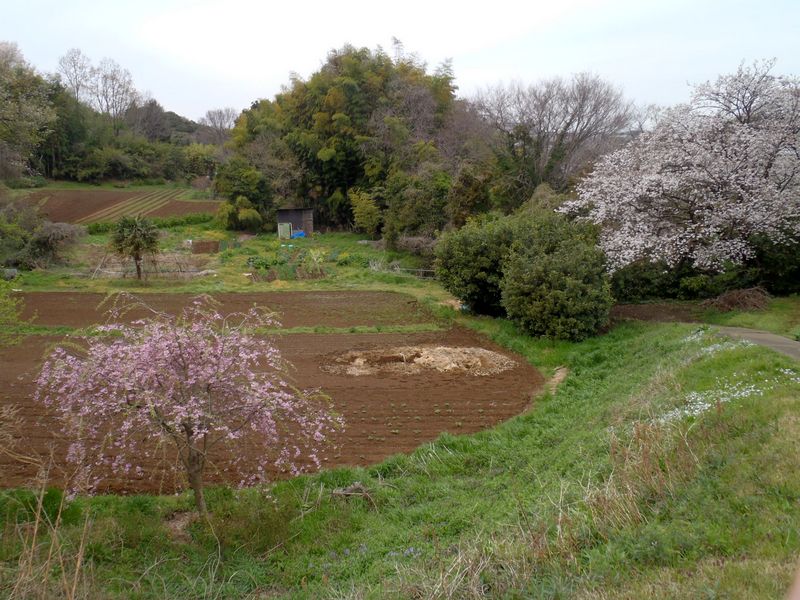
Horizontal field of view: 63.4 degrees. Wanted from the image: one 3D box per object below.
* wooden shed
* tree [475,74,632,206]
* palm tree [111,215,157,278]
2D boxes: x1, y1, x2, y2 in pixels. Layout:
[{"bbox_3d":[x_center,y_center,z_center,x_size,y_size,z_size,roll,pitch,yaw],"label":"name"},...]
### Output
[{"bbox_3d":[-7.545,-5.445,46.255,2.150,2.110,1.900,3,14,13],"label":"wooden shed"},{"bbox_3d":[10.134,-9.274,41.857,10.300,9.850,9.300,3,14,12],"label":"tree"},{"bbox_3d":[-13.745,-2.679,33.108,2.400,3.380,2.400,-6,15,-22],"label":"palm tree"}]

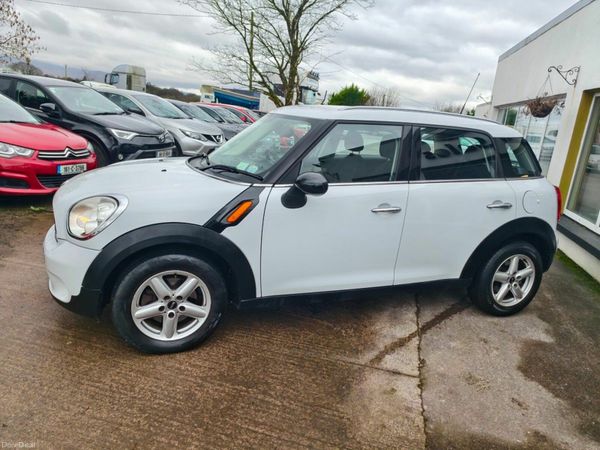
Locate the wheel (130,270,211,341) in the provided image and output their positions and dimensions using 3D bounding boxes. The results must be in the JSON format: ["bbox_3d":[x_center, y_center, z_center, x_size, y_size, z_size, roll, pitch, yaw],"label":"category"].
[{"bbox_3d":[-0.768,0.453,2.385,0.440,0.440,0.180,-1,14,-22],"label":"wheel"}]

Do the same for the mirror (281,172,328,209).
[{"bbox_3d":[0.035,-0.198,2.325,0.225,0.235,0.190,-1,16,-20],"label":"mirror"}]

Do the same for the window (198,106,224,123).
[{"bbox_3d":[-3.196,-3.991,14.400,1.050,0.420,0.120,10,7,15],"label":"window"}]

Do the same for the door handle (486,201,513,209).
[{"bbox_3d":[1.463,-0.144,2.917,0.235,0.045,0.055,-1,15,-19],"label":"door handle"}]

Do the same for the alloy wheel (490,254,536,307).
[{"bbox_3d":[1.681,0.428,3.251,0.440,0.440,0.180,-1,13,-19],"label":"alloy wheel"}]

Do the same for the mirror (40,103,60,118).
[{"bbox_3d":[-4.110,-1.889,6.550,0.200,0.200,0.260,9,16,13],"label":"mirror"}]

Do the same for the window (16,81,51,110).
[{"bbox_3d":[-4.759,-2.313,7.120,0.950,0.450,0.120,10,5,15],"label":"window"}]

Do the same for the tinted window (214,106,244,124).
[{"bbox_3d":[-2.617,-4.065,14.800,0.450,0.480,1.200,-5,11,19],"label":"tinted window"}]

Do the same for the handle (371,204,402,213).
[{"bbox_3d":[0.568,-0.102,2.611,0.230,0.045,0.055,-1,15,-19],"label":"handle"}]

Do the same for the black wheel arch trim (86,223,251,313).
[{"bbox_3d":[-0.720,0.221,2.280,0.955,0.535,0.150,-1,16,-20],"label":"black wheel arch trim"}]

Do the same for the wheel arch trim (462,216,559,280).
[{"bbox_3d":[1.636,0.163,3.121,0.960,0.505,0.150,-1,16,-20],"label":"wheel arch trim"}]

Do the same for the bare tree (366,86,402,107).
[{"bbox_3d":[7.418,-9.393,35.000,3.300,5.400,3.200,8,14,12],"label":"bare tree"}]

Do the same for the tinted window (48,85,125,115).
[{"bbox_3d":[-3.914,-2.300,7.394,0.830,0.150,1.360,38,20,4],"label":"tinted window"}]

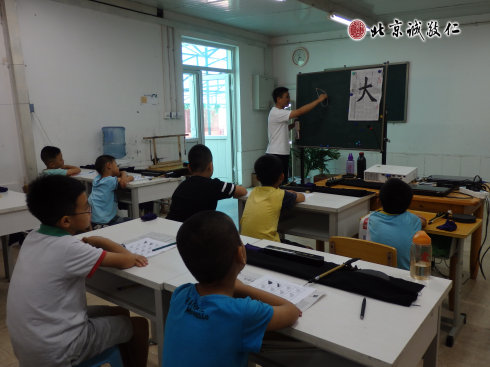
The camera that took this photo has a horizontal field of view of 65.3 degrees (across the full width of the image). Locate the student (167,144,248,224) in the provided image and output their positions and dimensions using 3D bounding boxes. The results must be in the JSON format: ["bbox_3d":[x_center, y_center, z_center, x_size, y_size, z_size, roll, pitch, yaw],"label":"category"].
[{"bbox_3d":[-0.197,0.266,2.900,0.460,1.100,0.570,2,11,20],"label":"student"}]

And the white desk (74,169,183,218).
[{"bbox_3d":[-1.079,0.305,3.844,0.860,0.740,0.600,7,14,39],"label":"white desk"}]

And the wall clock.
[{"bbox_3d":[1.050,-2.384,7.210,0.350,0.350,0.050,5,12,32],"label":"wall clock"}]

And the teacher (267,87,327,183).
[{"bbox_3d":[0.670,-0.395,4.900,0.760,1.660,0.480,-4,11,-11],"label":"teacher"}]

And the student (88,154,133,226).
[{"bbox_3d":[-1.086,0.269,3.275,0.370,1.020,0.570,7,13,37],"label":"student"}]

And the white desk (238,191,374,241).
[{"bbox_3d":[0.464,0.434,2.945,0.860,0.740,0.600,7,14,39],"label":"white desk"}]

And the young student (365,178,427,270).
[{"bbox_3d":[0.883,0.446,2.175,0.380,0.980,0.560,6,13,34],"label":"young student"}]

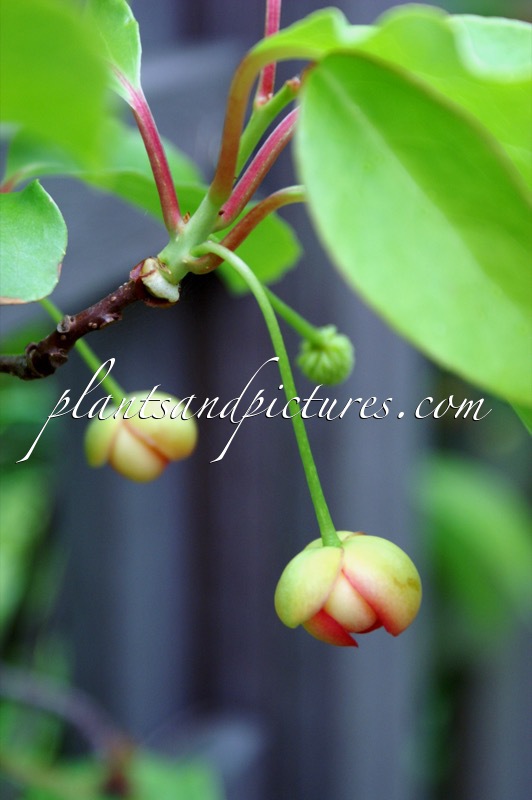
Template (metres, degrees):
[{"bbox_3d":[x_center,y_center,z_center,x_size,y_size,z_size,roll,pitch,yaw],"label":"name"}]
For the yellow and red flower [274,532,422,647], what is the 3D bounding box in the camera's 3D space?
[{"bbox_3d":[0.011,0.025,0.310,0.019,0.015,0.019,-8,21,3],"label":"yellow and red flower"}]

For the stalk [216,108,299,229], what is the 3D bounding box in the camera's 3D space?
[{"bbox_3d":[-0.001,-0.031,0.310,0.003,0.019,0.003,34,-7,0],"label":"stalk"}]

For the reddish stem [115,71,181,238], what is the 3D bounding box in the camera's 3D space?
[{"bbox_3d":[-0.015,-0.033,0.310,0.004,0.024,0.003,-22,-6,0],"label":"reddish stem"}]

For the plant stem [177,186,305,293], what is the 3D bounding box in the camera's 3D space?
[{"bbox_3d":[-0.004,-0.022,0.320,0.019,0.007,0.007,-41,0,0],"label":"plant stem"}]

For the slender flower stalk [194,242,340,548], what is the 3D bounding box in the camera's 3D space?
[{"bbox_3d":[0.001,-0.001,0.320,0.006,0.045,0.006,-24,3,0],"label":"slender flower stalk"}]

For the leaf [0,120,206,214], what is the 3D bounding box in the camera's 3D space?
[{"bbox_3d":[-0.023,-0.034,0.335,0.029,0.006,0.017,4,36,-2],"label":"leaf"}]

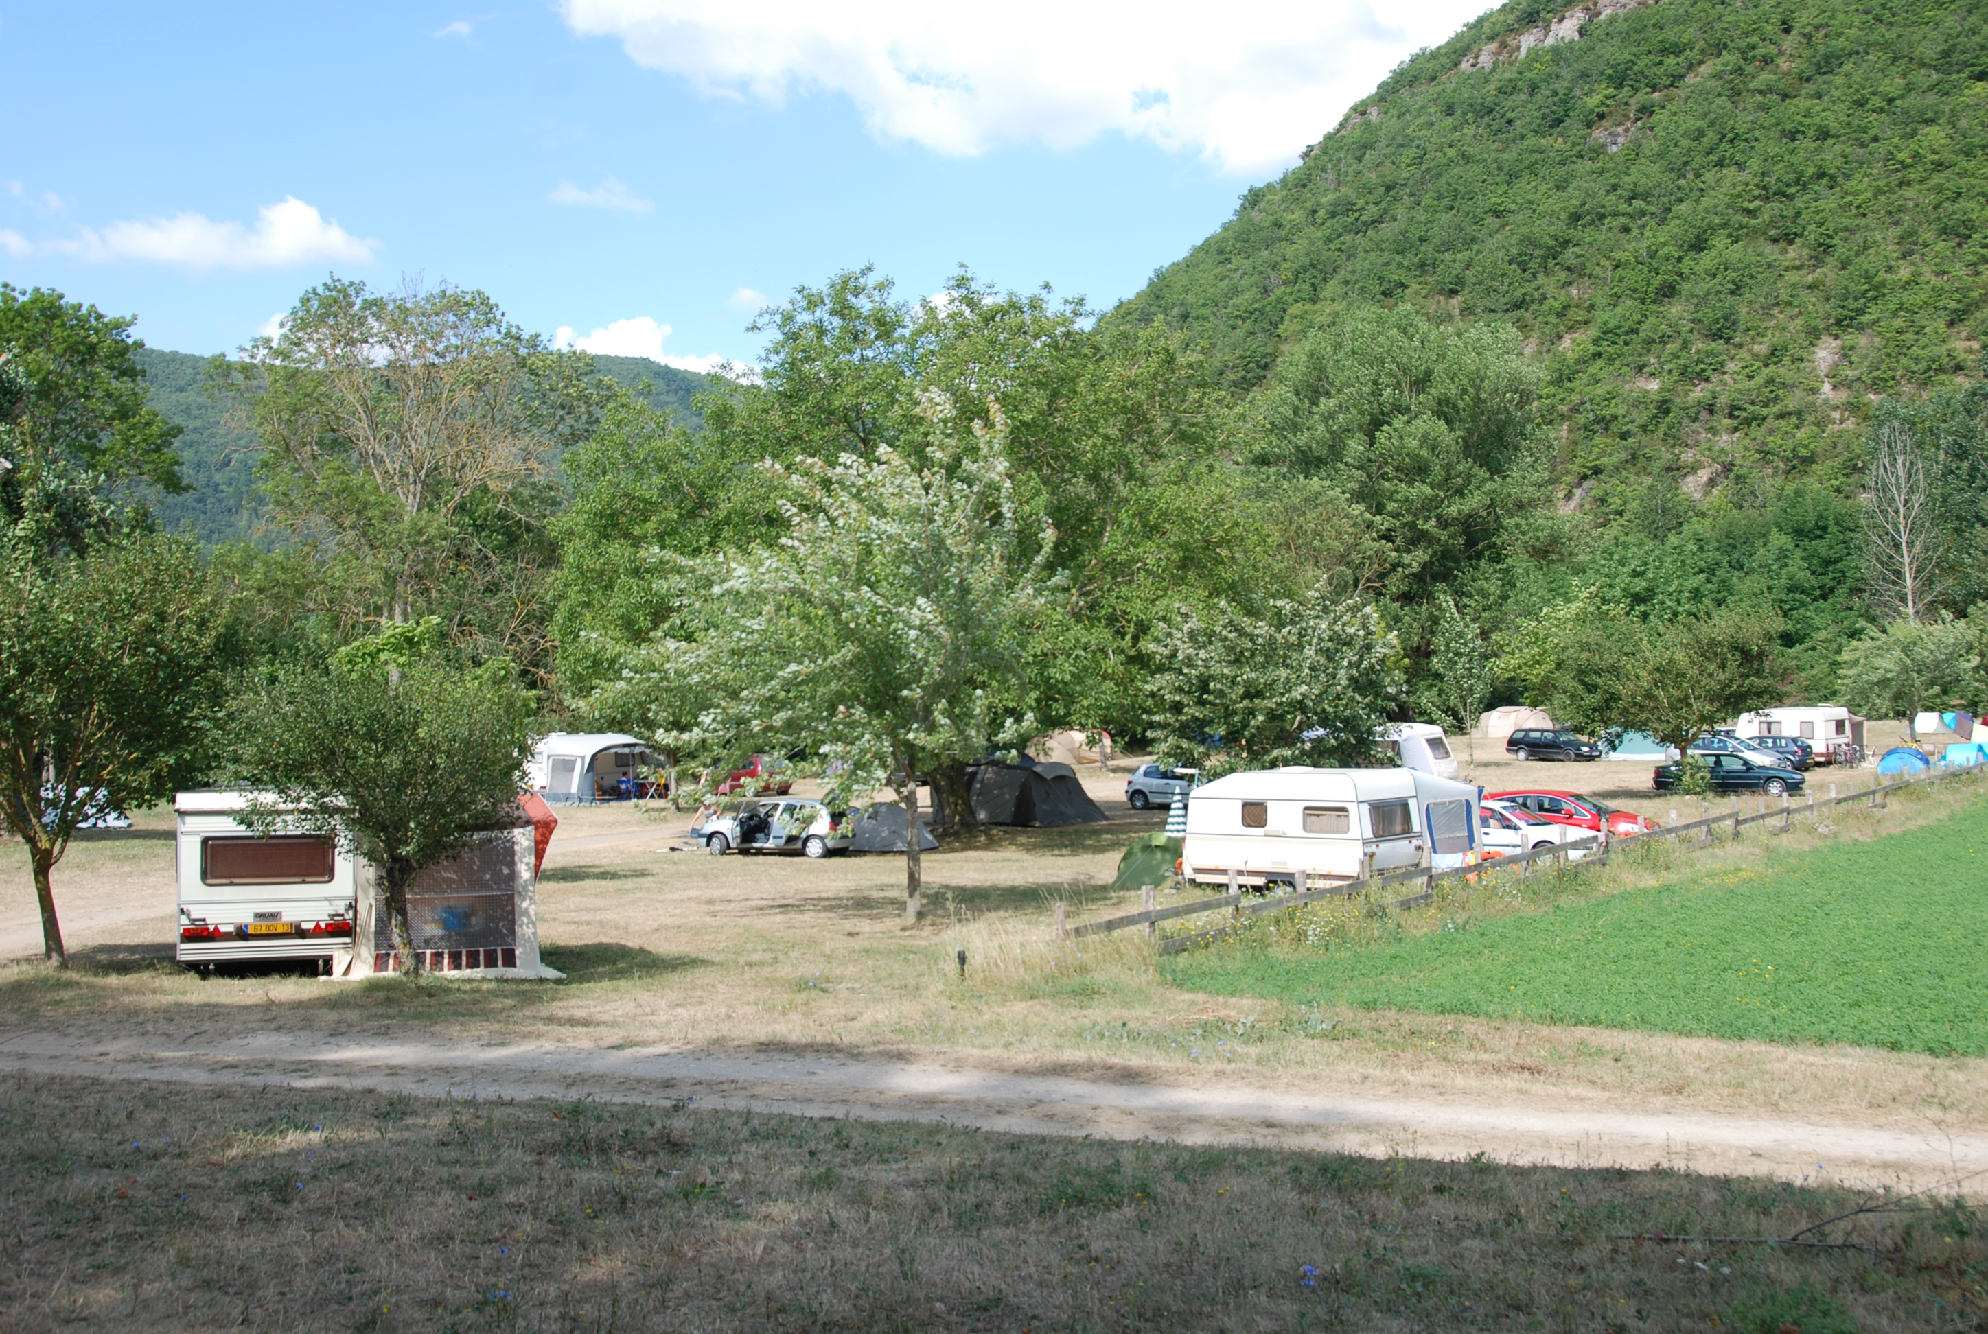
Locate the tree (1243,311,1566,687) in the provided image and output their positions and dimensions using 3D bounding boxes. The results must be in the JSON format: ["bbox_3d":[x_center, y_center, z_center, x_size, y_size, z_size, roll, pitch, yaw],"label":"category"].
[{"bbox_3d":[23.400,-7.800,113.000,17.300,24.500,16.000,0,-2,12],"label":"tree"}]

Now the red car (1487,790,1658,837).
[{"bbox_3d":[13.154,3.668,46.800,4.600,1.540,1.830,-1,-2,28],"label":"red car"}]

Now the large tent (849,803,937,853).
[{"bbox_3d":[-2.608,4.052,50.300,2.700,1.270,2.200,0,-1,-10],"label":"large tent"}]

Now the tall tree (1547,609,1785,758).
[{"bbox_3d":[20.800,1.000,61.700,7.200,5.600,6.800,-1,-2,19],"label":"tall tree"}]

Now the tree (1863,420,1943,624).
[{"bbox_3d":[65.500,-7.000,144.000,5.800,21.000,5.600,-1,-2,24],"label":"tree"}]

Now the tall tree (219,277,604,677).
[{"bbox_3d":[-24.885,-6.032,85.000,15.800,21.000,15.000,0,-1,0],"label":"tall tree"}]

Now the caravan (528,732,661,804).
[{"bbox_3d":[-14.007,3.550,69.500,4.800,2.450,4.100,1,-2,-33],"label":"caravan"}]

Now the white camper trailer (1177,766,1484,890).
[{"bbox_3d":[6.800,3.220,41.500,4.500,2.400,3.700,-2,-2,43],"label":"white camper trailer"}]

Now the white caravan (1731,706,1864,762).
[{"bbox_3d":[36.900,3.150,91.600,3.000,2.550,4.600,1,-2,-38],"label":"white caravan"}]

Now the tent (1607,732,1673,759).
[{"bbox_3d":[29.713,3.554,91.500,3.500,1.650,2.800,0,-1,10],"label":"tent"}]

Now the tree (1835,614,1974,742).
[{"bbox_3d":[53.200,0.700,116.000,7.900,7.400,7.600,-1,-2,25],"label":"tree"}]

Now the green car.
[{"bbox_3d":[23.948,3.537,64.800,4.550,1.410,1.760,-1,-2,24],"label":"green car"}]

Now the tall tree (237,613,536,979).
[{"bbox_3d":[-7.100,1.530,23.300,3.500,4.150,3.400,1,-2,-17],"label":"tall tree"}]

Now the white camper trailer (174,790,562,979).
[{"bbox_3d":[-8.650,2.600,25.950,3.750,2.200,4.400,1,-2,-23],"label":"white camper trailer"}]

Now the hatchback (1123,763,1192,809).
[{"bbox_3d":[6.047,3.765,62.300,3.900,1.440,1.660,0,-2,12],"label":"hatchback"}]

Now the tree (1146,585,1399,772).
[{"bbox_3d":[6.825,1.324,48.500,6.200,6.450,5.900,0,-1,0],"label":"tree"}]

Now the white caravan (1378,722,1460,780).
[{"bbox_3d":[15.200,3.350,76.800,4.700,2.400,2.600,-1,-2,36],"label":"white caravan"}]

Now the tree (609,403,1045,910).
[{"bbox_3d":[-2.444,-0.183,29.300,6.500,7.700,6.100,0,-1,0],"label":"tree"}]

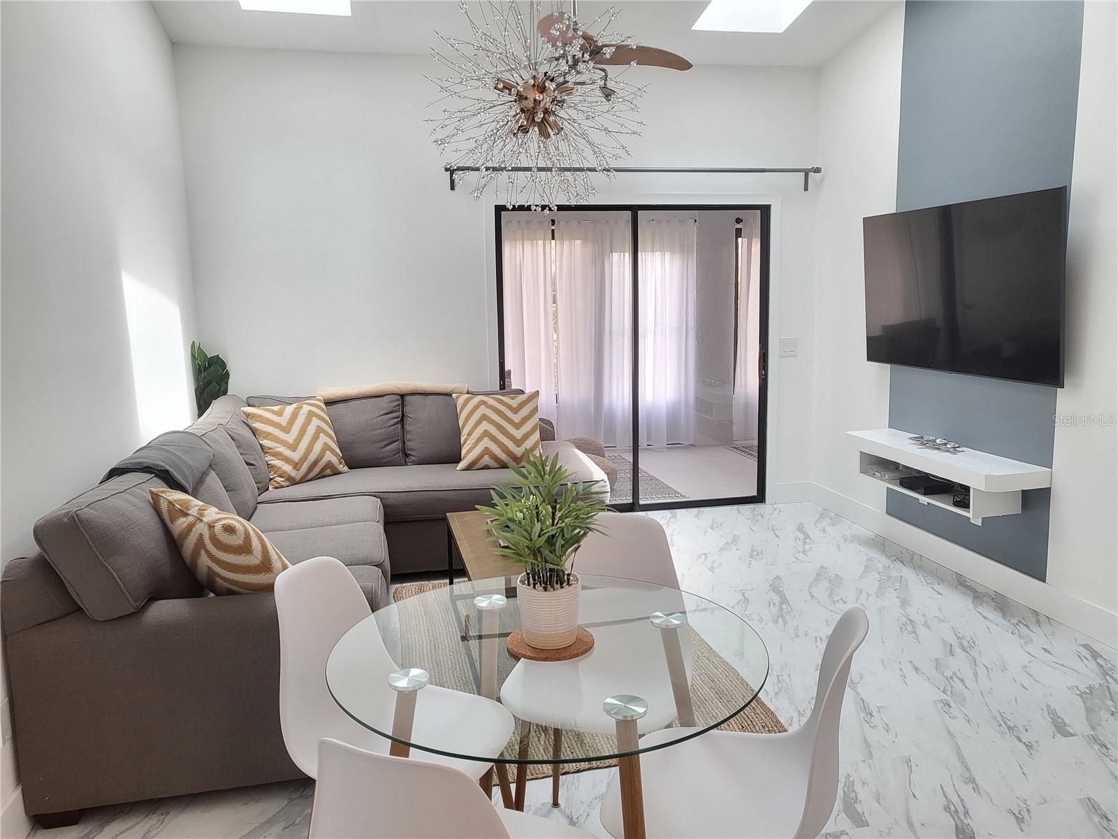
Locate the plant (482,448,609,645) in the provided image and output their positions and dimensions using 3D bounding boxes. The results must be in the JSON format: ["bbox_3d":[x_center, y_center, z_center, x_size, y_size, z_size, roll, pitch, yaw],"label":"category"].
[{"bbox_3d":[-0.028,0.243,1.627,0.250,0.370,0.250,-1,8,0],"label":"plant"}]

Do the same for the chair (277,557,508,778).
[{"bbox_3d":[-0.364,0.744,1.919,0.500,0.820,0.470,1,8,16],"label":"chair"}]

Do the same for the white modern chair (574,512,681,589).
[{"bbox_3d":[0.103,0.700,2.185,0.470,0.820,0.500,1,8,14],"label":"white modern chair"}]

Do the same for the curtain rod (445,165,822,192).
[{"bbox_3d":[0.511,-1.530,5.340,2.450,0.150,0.110,-2,8,-10],"label":"curtain rod"}]

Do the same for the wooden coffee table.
[{"bbox_3d":[-0.130,0.724,3.555,0.570,0.410,1.100,-3,8,-13],"label":"wooden coffee table"}]

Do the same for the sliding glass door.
[{"bbox_3d":[0.519,-0.380,5.571,1.840,2.030,0.100,-2,8,-10],"label":"sliding glass door"}]

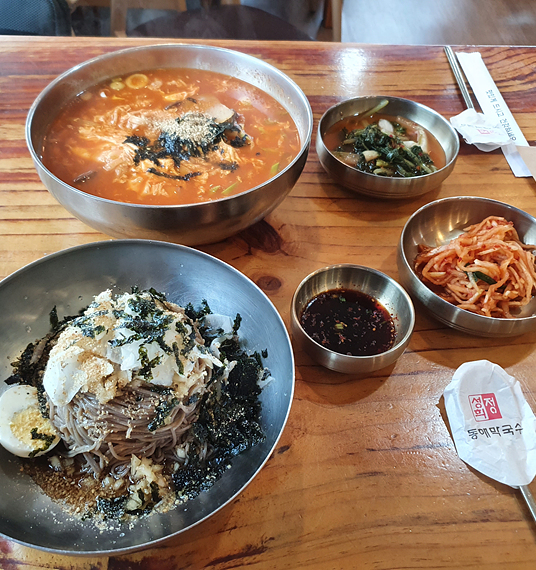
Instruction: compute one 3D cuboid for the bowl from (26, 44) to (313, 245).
[{"bbox_3d":[-0.078,-0.112,0.493,0.226,0.082,0.226,1,50,-1],"label":"bowl"}]

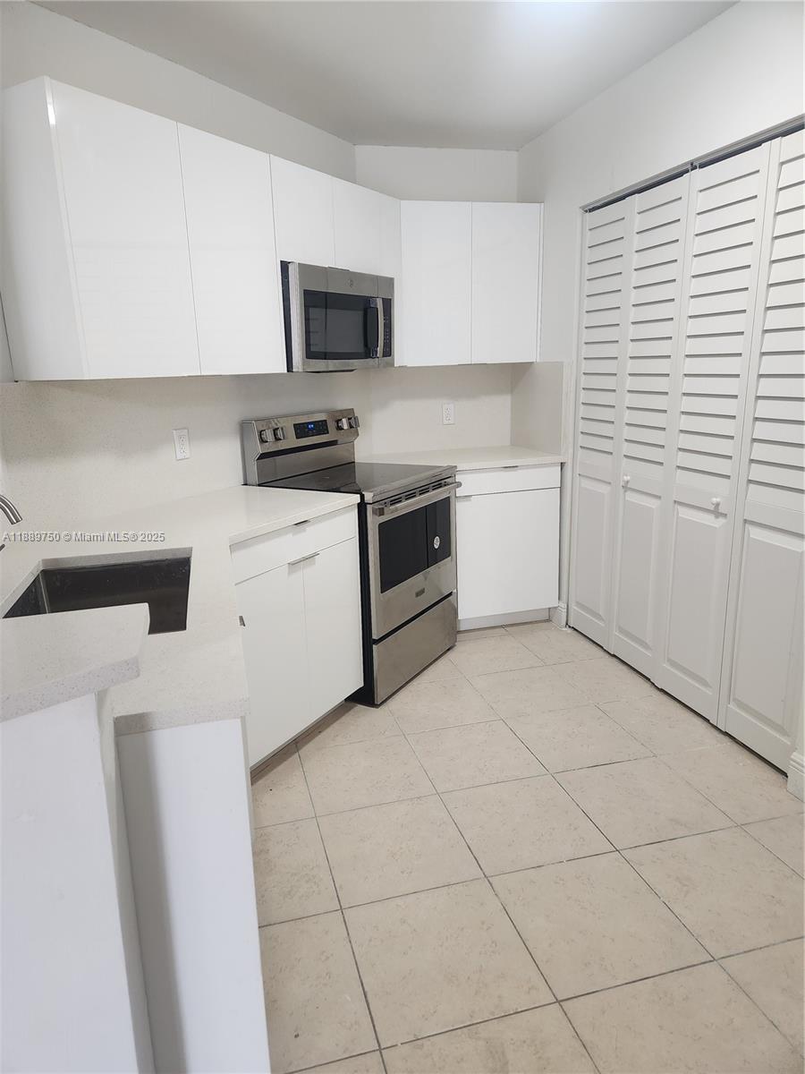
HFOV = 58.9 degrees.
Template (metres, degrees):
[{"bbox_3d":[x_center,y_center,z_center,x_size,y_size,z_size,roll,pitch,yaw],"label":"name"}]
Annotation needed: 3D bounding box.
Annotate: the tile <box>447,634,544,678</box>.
[{"bbox_3d":[0.426,0.578,3.476,0.406,0.010,0.406,-4,14,-15],"label":"tile"}]

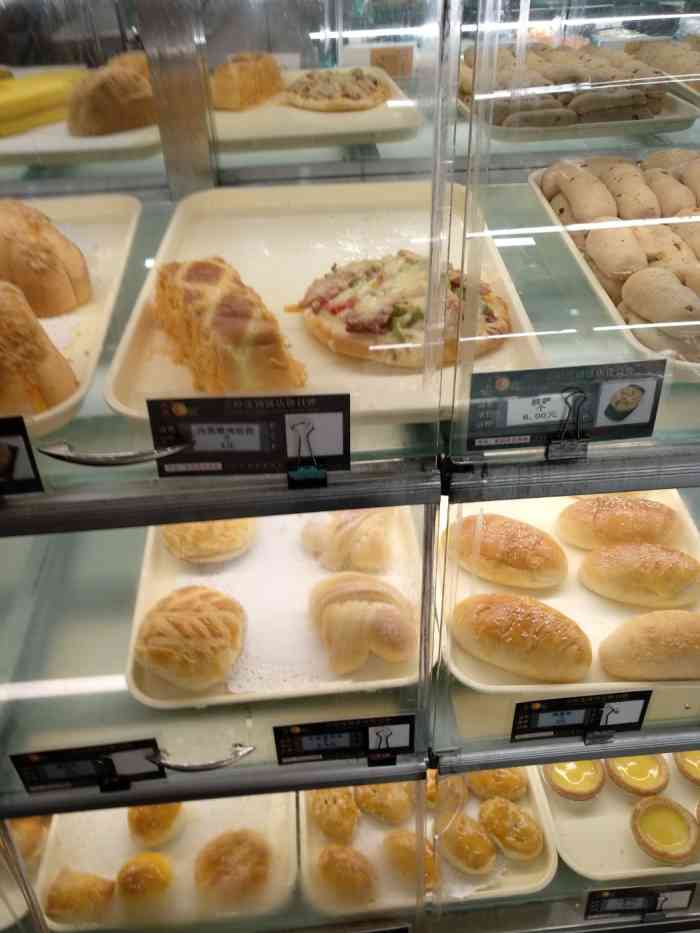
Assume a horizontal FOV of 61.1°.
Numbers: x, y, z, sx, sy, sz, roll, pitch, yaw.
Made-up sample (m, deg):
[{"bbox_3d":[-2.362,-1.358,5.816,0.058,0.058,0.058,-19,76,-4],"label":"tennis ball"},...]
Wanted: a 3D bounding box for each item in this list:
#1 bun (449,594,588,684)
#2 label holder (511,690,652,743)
[{"bbox_3d":[0.173,0.170,0.598,0.142,0.054,0.077,19,49,18],"label":"bun"},{"bbox_3d":[0.203,0.221,0.522,0.120,0.052,0.010,-4,28,-2],"label":"label holder"}]

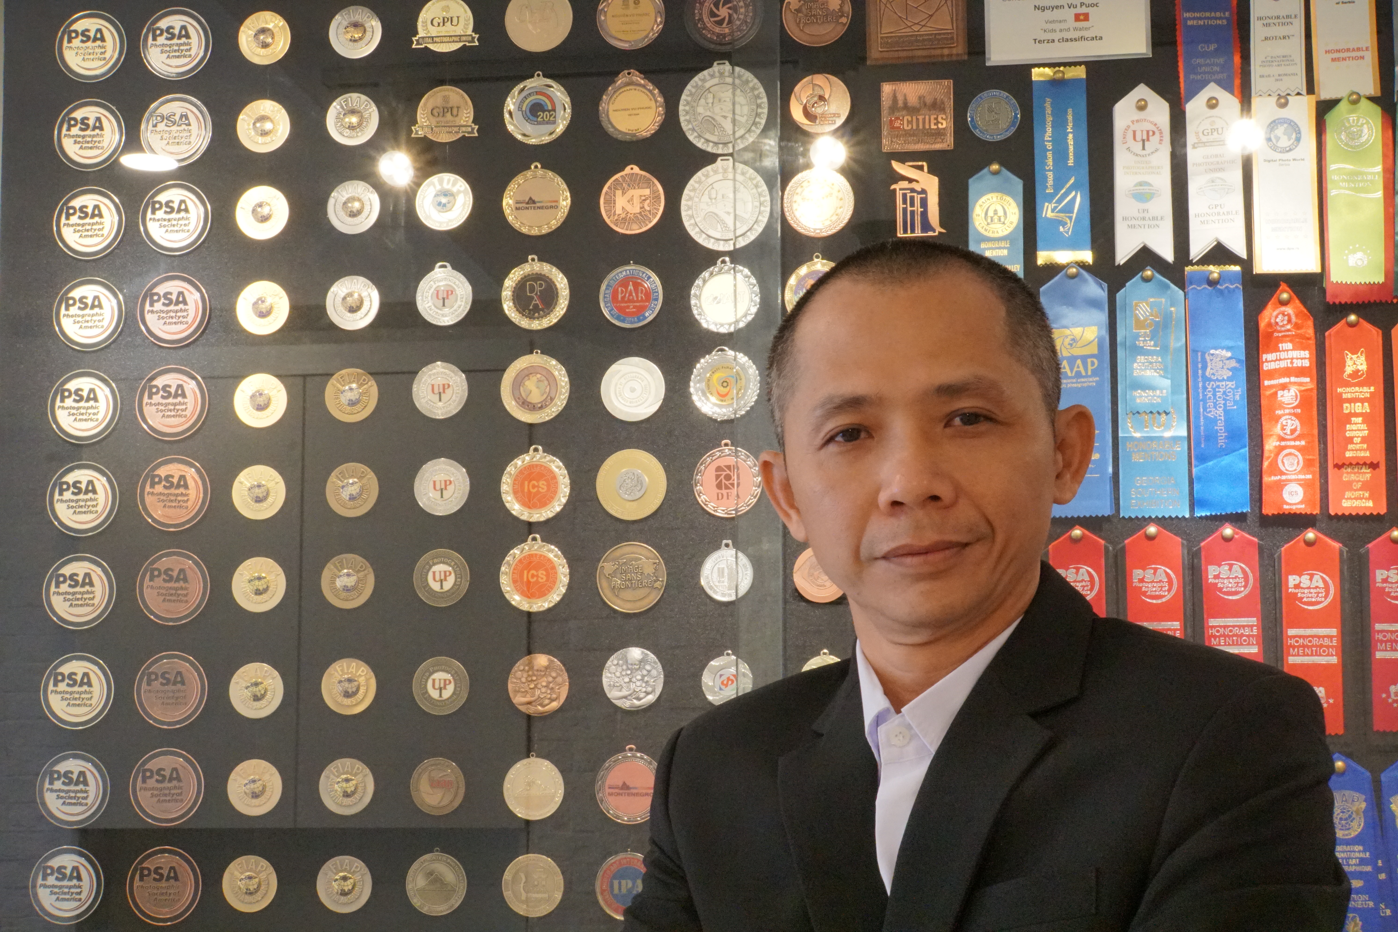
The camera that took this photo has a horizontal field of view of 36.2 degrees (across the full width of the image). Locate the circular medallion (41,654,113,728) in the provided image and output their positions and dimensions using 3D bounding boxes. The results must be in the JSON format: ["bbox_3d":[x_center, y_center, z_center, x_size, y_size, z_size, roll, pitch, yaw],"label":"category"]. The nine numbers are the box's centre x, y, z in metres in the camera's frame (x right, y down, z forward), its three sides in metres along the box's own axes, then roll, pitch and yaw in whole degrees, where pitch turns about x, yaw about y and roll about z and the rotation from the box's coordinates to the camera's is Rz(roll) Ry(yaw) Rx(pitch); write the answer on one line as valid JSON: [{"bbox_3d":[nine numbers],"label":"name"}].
[{"bbox_3d":[-0.584,0.212,2.006,0.072,0.072,0.007,-1,-6,7],"label":"circular medallion"}]

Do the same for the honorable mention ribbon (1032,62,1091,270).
[{"bbox_3d":[0.338,-0.280,1.985,0.051,0.189,0.005,-1,-7,7],"label":"honorable mention ribbon"}]

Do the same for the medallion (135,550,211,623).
[{"bbox_3d":[-0.493,0.114,2.005,0.071,0.071,0.007,-1,-6,7],"label":"medallion"}]

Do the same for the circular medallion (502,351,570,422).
[{"bbox_3d":[-0.156,-0.075,2.025,0.067,0.068,0.005,-1,-7,7],"label":"circular medallion"}]

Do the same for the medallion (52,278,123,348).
[{"bbox_3d":[-0.575,-0.143,2.011,0.070,0.070,0.007,-1,-7,7],"label":"medallion"}]

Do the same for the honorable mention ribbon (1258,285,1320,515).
[{"bbox_3d":[0.517,-0.060,1.871,0.049,0.205,0.008,0,-6,7],"label":"honorable mention ribbon"}]

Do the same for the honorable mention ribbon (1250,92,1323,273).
[{"bbox_3d":[0.514,-0.247,1.870,0.056,0.160,0.004,-1,-6,7],"label":"honorable mention ribbon"}]

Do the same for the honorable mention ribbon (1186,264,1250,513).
[{"bbox_3d":[0.462,-0.067,1.902,0.048,0.224,0.006,-1,-6,7],"label":"honorable mention ribbon"}]

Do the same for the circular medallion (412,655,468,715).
[{"bbox_3d":[-0.227,0.194,1.881,0.051,0.051,0.004,-1,-7,7],"label":"circular medallion"}]

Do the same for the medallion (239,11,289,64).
[{"bbox_3d":[-0.412,-0.406,2.022,0.051,0.051,0.006,-1,-7,7],"label":"medallion"}]

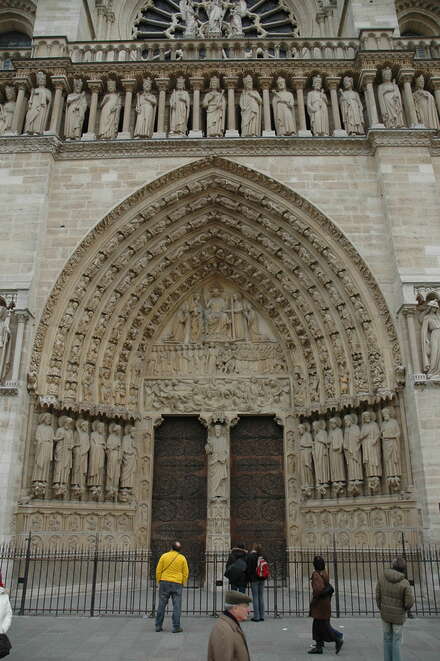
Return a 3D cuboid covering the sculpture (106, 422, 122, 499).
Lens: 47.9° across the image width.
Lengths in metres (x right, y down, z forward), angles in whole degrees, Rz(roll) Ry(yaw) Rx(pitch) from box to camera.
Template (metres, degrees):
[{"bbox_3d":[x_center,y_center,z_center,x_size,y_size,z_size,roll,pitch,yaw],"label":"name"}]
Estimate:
[{"bbox_3d":[-3.981,4.892,18.712,0.632,2.752,0.561,15,-25,-35],"label":"sculpture"}]

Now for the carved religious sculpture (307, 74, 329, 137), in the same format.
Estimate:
[{"bbox_3d":[3.940,-9.045,20.007,0.850,3.255,0.700,0,-20,1],"label":"carved religious sculpture"}]

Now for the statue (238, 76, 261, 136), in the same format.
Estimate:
[{"bbox_3d":[1.345,-9.589,21.150,0.969,3.479,0.765,0,-21,1],"label":"statue"}]

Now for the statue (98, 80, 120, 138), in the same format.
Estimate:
[{"bbox_3d":[-4.733,-9.470,21.222,0.918,3.375,0.765,0,-21,1],"label":"statue"}]

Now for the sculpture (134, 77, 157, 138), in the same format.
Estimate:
[{"bbox_3d":[-3.191,-9.539,21.218,0.938,3.477,0.765,0,-21,1],"label":"sculpture"}]

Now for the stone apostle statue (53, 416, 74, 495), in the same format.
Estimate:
[{"bbox_3d":[-5.055,4.039,16.015,0.620,2.518,0.580,12,-23,-29],"label":"stone apostle statue"}]

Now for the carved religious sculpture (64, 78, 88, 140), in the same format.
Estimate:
[{"bbox_3d":[-5.846,-8.995,20.167,0.900,3.225,0.700,0,-20,1],"label":"carved religious sculpture"}]

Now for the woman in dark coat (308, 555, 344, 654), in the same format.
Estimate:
[{"bbox_3d":[1.966,5.069,9.144,0.640,1.642,0.480,0,-20,1],"label":"woman in dark coat"}]

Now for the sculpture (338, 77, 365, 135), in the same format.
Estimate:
[{"bbox_3d":[5.306,-9.015,19.971,0.930,3.069,0.700,0,-20,1],"label":"sculpture"}]

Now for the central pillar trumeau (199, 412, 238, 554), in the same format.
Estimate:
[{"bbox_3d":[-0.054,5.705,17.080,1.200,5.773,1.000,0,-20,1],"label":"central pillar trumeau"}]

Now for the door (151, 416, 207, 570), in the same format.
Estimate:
[{"bbox_3d":[-1.531,6.243,18.934,2.076,6.009,0.200,0,-21,1],"label":"door"}]

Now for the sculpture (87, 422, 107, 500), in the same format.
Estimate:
[{"bbox_3d":[-4.533,4.683,18.202,0.632,2.753,0.561,14,-25,-32],"label":"sculpture"}]

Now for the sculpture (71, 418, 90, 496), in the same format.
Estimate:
[{"bbox_3d":[-4.638,4.192,16.484,0.580,2.525,0.560,13,-23,-32],"label":"sculpture"}]

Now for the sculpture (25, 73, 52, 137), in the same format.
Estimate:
[{"bbox_3d":[-7.233,-9.041,19.730,0.970,3.329,0.720,0,-20,1],"label":"sculpture"}]

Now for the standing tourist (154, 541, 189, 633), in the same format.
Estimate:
[{"bbox_3d":[-1.054,5.554,10.778,0.680,1.797,0.400,0,-20,1],"label":"standing tourist"}]

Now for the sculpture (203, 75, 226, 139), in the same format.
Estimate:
[{"bbox_3d":[-0.235,-9.567,21.172,1.071,3.454,0.765,0,-21,1],"label":"sculpture"}]

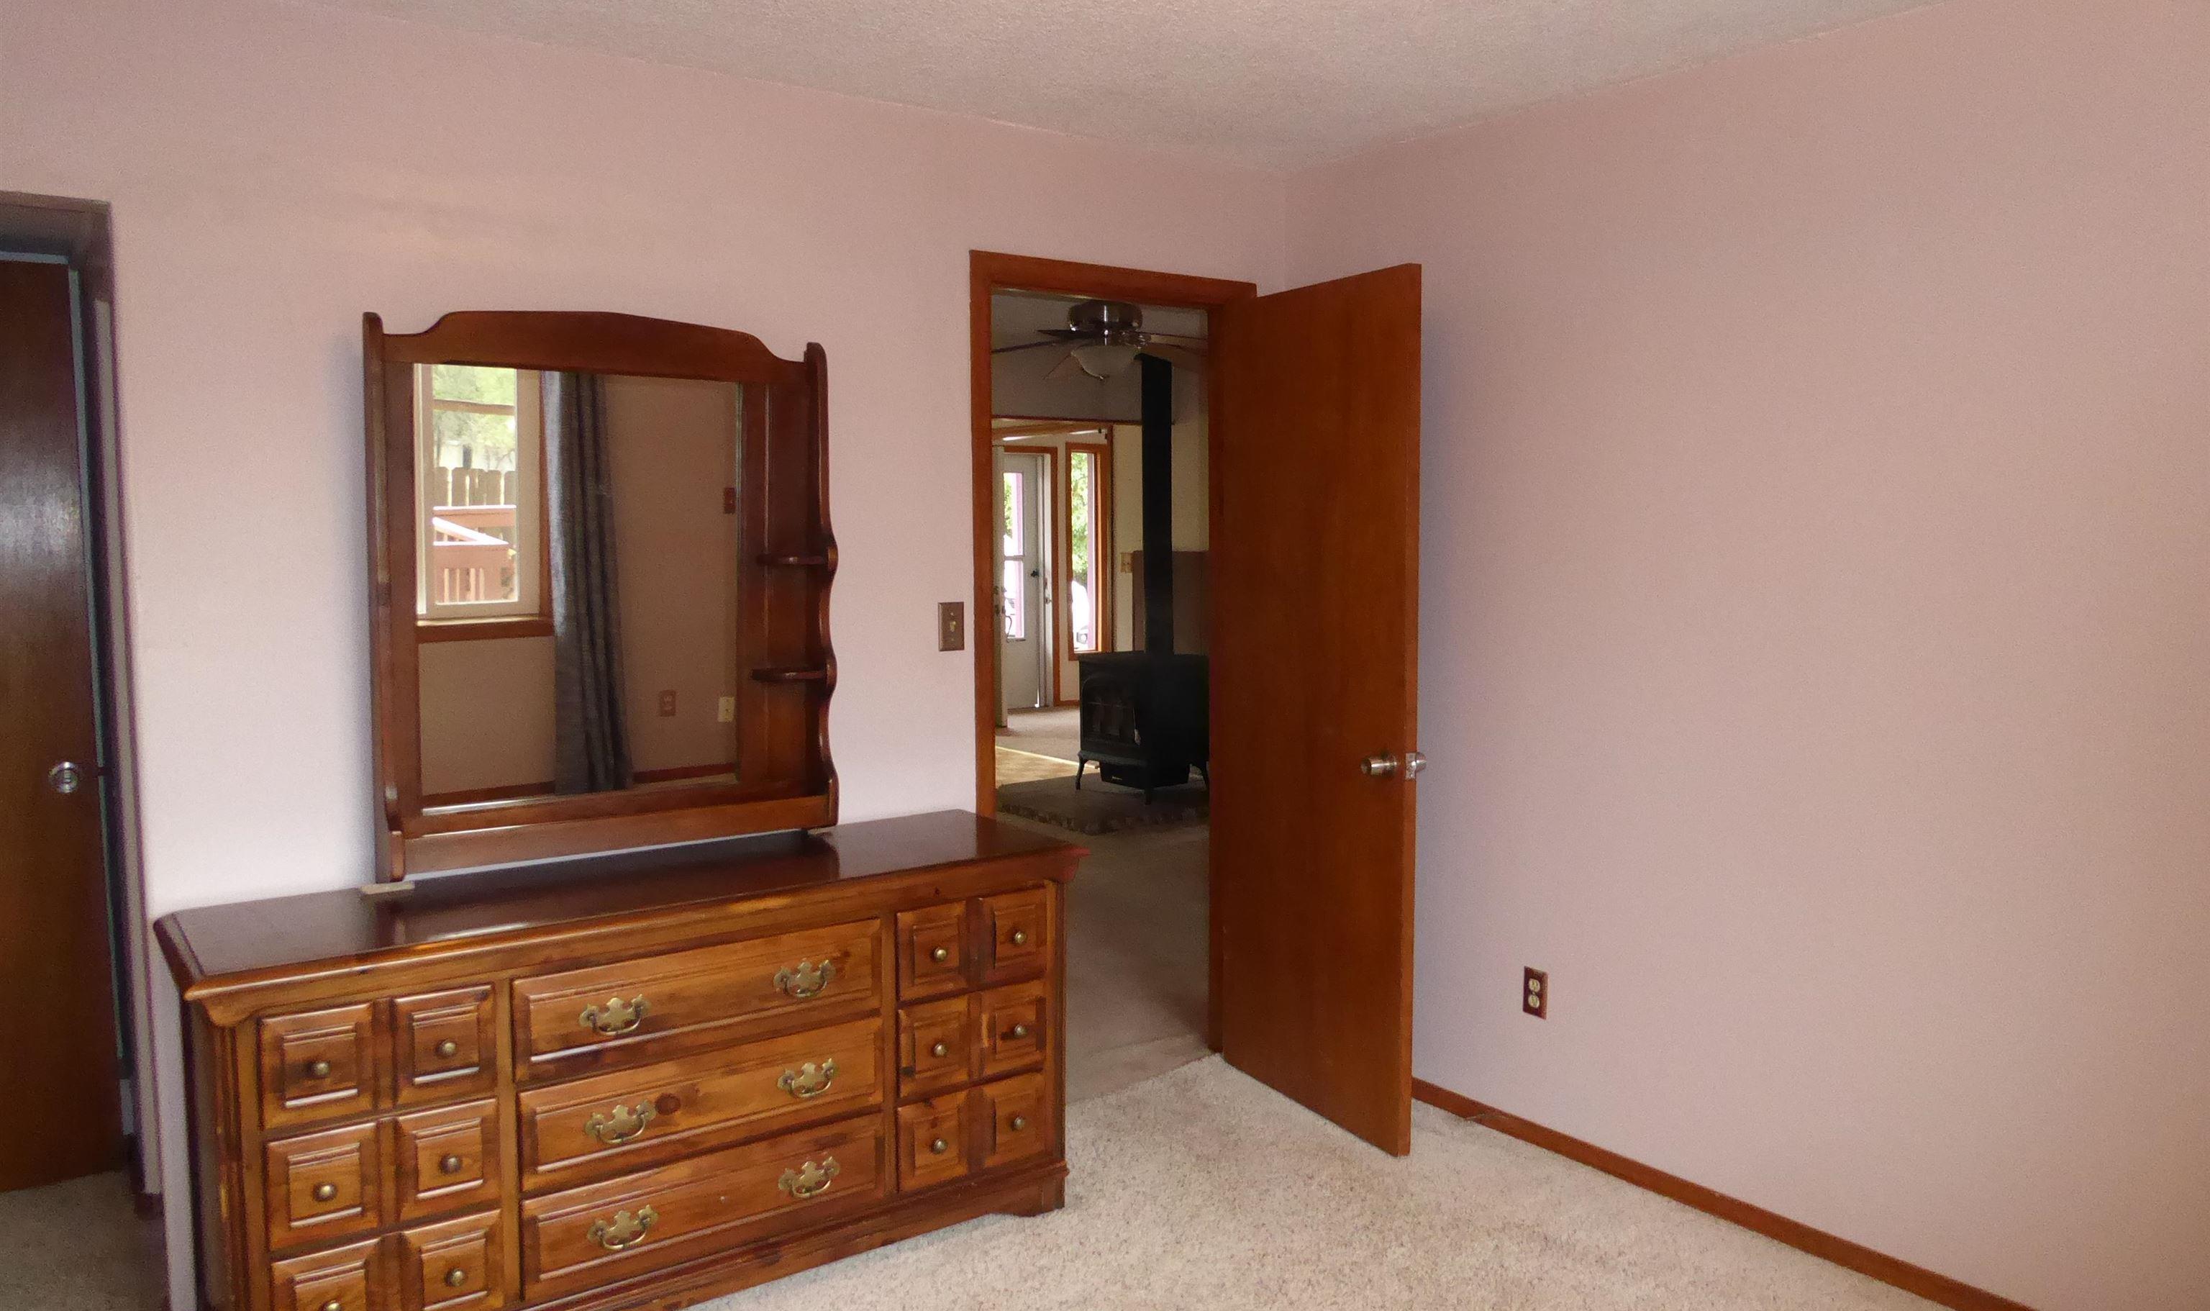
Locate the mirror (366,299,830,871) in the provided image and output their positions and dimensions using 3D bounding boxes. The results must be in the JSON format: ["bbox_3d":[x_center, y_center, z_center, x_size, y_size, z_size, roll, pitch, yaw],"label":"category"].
[{"bbox_3d":[-0.987,-0.142,3.114,0.900,1.065,0.115,-4,7,-34],"label":"mirror"}]

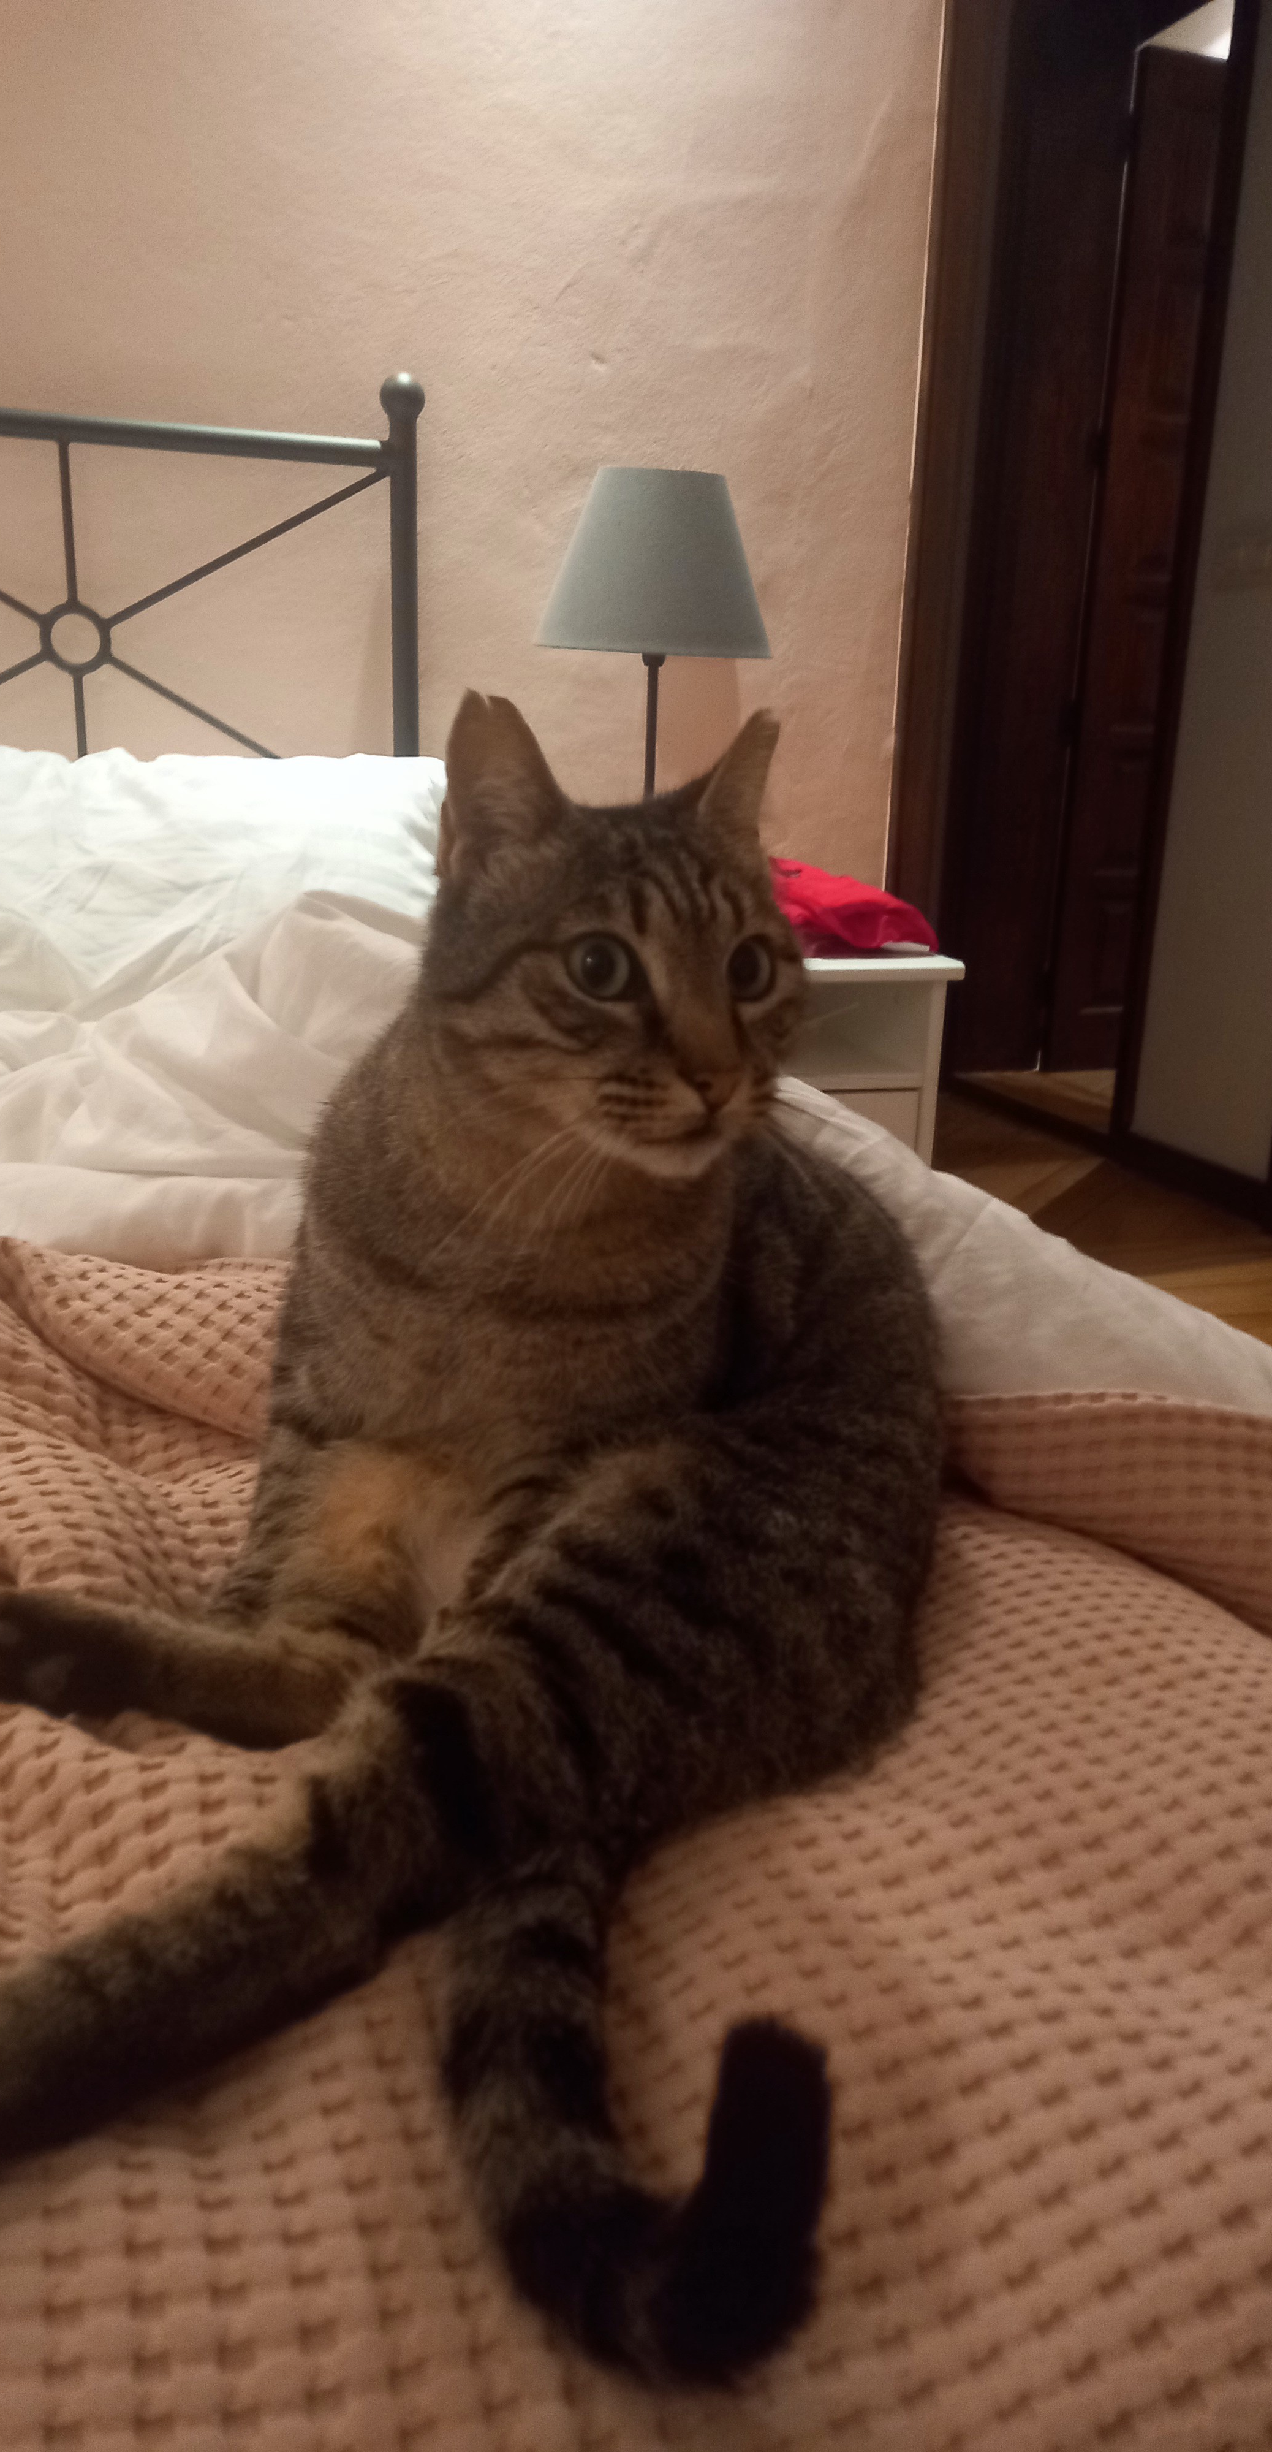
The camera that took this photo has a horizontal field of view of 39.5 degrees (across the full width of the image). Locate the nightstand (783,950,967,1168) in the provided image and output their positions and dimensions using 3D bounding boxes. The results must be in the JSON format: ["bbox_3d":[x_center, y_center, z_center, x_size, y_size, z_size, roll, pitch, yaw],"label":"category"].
[{"bbox_3d":[0.084,-0.052,2.127,0.435,0.564,0.395,-4,17,-19],"label":"nightstand"}]

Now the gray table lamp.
[{"bbox_3d":[0.018,-0.569,1.977,0.260,0.510,0.260,-4,17,-19],"label":"gray table lamp"}]

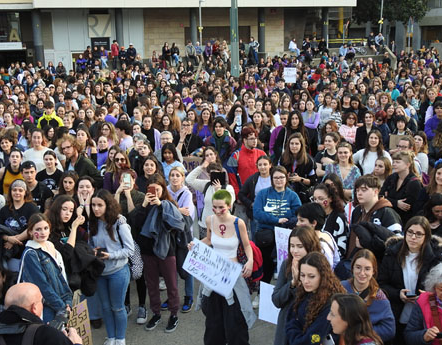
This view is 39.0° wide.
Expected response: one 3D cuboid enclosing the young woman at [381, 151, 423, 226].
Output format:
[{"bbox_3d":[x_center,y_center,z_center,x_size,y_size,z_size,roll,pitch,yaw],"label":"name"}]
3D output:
[{"bbox_3d":[1.997,0.614,7.057,0.470,1.680,0.330,12,20,40],"label":"young woman"}]

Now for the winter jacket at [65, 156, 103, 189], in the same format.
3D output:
[{"bbox_3d":[-1.692,0.087,7.800,0.470,0.650,0.370,11,18,41],"label":"winter jacket"}]

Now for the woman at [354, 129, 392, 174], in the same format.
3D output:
[{"bbox_3d":[2.232,0.185,9.291,0.550,1.640,0.320,1,14,8],"label":"woman"}]

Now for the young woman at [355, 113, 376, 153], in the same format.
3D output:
[{"bbox_3d":[2.632,-0.273,11.293,0.470,1.650,0.300,1,14,8],"label":"young woman"}]

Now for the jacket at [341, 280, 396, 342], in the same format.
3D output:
[{"bbox_3d":[0.961,0.988,4.123,0.430,0.570,0.280,7,16,27],"label":"jacket"}]

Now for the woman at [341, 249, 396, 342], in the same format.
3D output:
[{"bbox_3d":[0.963,1.303,4.258,0.430,1.660,0.310,7,16,27],"label":"woman"}]

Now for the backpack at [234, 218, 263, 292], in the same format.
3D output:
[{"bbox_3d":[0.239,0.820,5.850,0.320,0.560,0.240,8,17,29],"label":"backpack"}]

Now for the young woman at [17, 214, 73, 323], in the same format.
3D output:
[{"bbox_3d":[-1.547,1.155,5.640,0.330,1.630,0.450,12,19,43],"label":"young woman"}]

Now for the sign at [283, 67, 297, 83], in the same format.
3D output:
[{"bbox_3d":[2.025,-2.821,18.200,0.350,0.455,0.020,-1,13,0],"label":"sign"}]

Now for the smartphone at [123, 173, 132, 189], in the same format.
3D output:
[{"bbox_3d":[-0.951,0.081,6.350,0.077,0.155,0.012,1,14,8],"label":"smartphone"}]

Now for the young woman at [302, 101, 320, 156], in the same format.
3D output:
[{"bbox_3d":[1.874,-0.707,13.193,0.430,1.650,0.300,0,14,2],"label":"young woman"}]

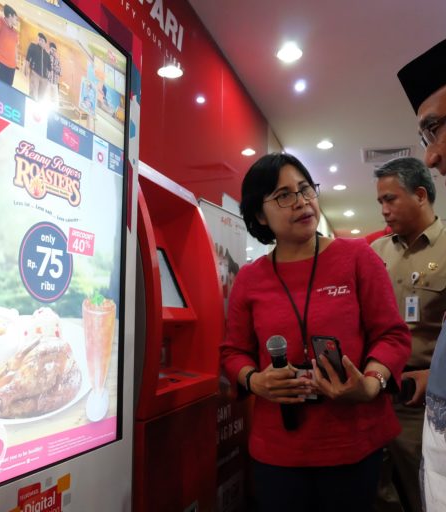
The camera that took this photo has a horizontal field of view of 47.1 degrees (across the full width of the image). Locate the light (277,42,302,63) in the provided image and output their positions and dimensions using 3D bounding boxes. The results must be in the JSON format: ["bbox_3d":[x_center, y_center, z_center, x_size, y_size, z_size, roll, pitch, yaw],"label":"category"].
[{"bbox_3d":[0.441,-1.356,3.420,0.165,0.060,0.165,0,-6,0],"label":"light"}]

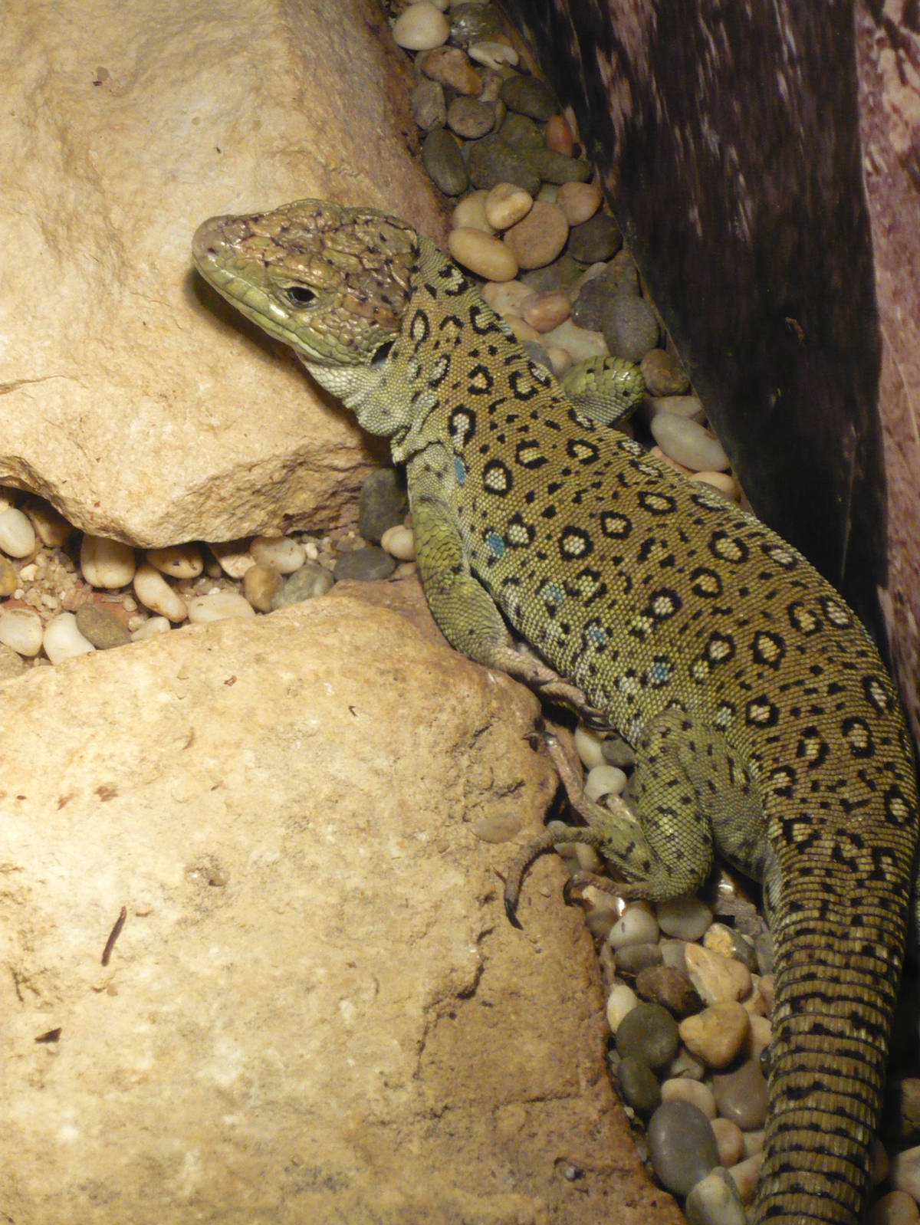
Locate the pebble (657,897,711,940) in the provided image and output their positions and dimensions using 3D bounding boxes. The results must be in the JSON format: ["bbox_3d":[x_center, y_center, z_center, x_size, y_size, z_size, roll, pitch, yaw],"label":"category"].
[{"bbox_3d":[0.055,0.074,0.868,0.014,0.009,0.013,25,56,22],"label":"pebble"}]

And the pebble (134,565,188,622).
[{"bbox_3d":[-0.081,-0.005,0.963,0.009,0.006,0.023,-26,51,-16],"label":"pebble"}]

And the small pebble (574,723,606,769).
[{"bbox_3d":[0.033,0.034,0.912,0.008,0.007,0.016,-17,51,-10],"label":"small pebble"}]

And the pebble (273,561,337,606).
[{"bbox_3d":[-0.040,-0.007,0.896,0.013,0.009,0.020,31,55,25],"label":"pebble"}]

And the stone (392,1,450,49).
[{"bbox_3d":[-0.013,-0.184,1.113,0.018,0.010,0.020,-17,49,-9],"label":"stone"}]

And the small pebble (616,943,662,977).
[{"bbox_3d":[0.044,0.084,0.863,0.012,0.007,0.011,0,50,4],"label":"small pebble"}]

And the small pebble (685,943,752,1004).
[{"bbox_3d":[0.060,0.083,0.816,0.013,0.009,0.020,-26,53,-21],"label":"small pebble"}]

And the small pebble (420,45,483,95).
[{"bbox_3d":[-0.002,-0.146,0.953,0.009,0.010,0.021,-39,58,-25],"label":"small pebble"}]

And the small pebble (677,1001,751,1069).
[{"bbox_3d":[0.054,0.089,0.749,0.016,0.010,0.014,-32,55,-21],"label":"small pebble"}]

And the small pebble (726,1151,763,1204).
[{"bbox_3d":[0.067,0.132,0.827,0.011,0.007,0.016,17,53,19],"label":"small pebble"}]

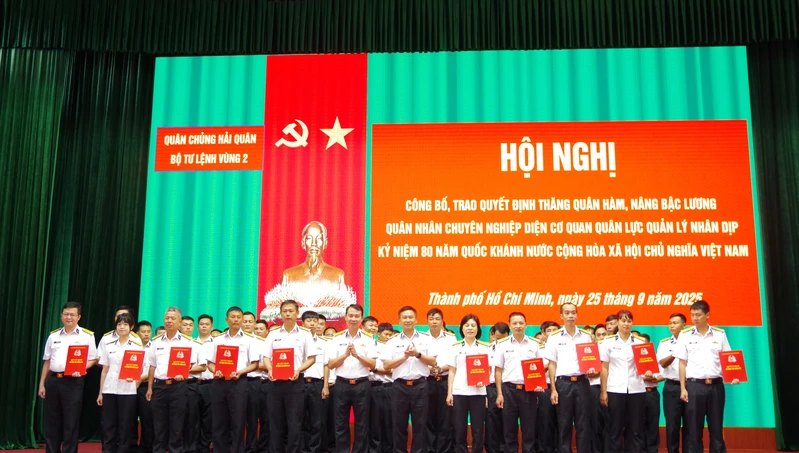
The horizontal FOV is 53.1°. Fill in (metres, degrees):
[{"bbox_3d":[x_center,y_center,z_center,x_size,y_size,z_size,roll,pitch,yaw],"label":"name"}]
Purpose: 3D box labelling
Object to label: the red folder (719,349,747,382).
[{"bbox_3d":[3.263,1.372,7.800,0.222,0.307,0.015,-6,-21,10],"label":"red folder"}]

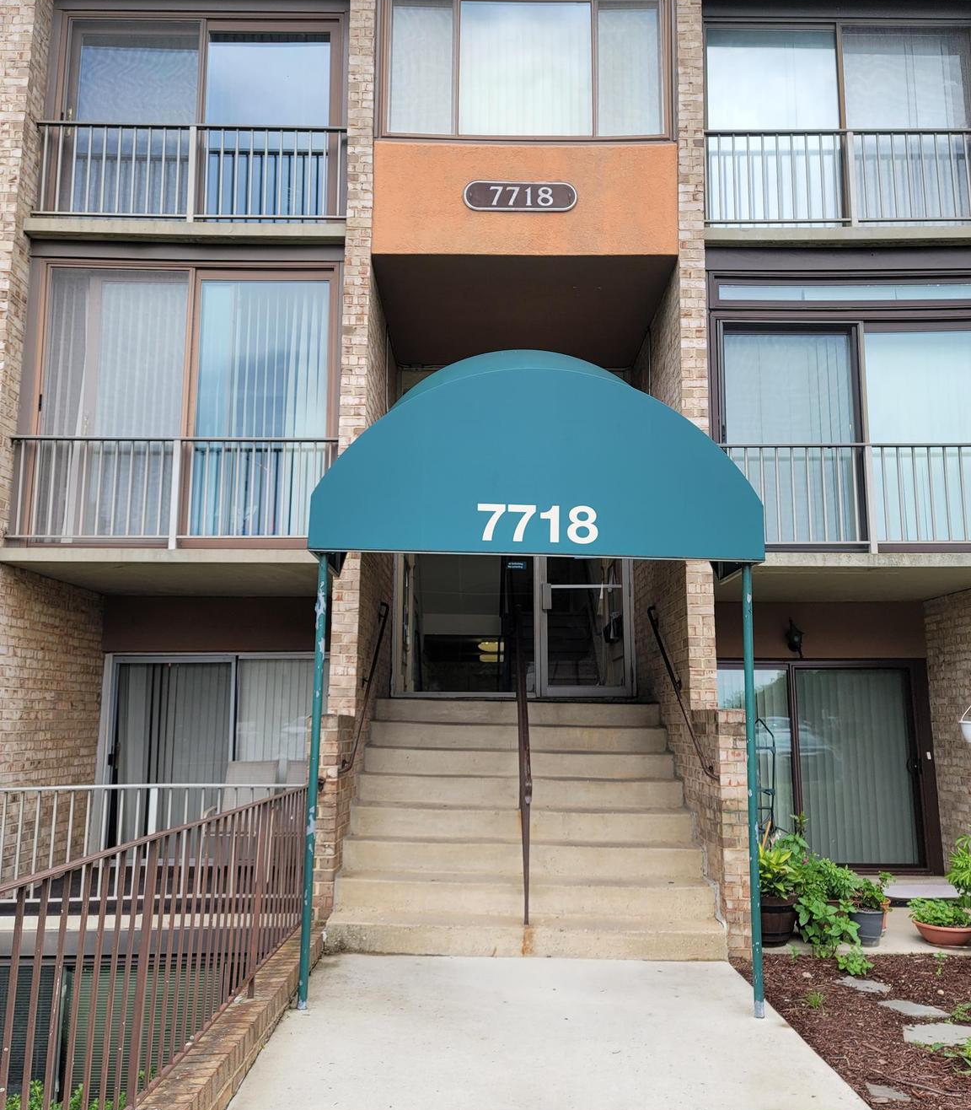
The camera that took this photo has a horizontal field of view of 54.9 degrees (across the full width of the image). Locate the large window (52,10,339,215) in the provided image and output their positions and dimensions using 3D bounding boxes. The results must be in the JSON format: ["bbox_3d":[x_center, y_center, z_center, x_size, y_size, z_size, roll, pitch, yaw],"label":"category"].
[{"bbox_3d":[-2.426,-3.664,7.936,2.413,2.060,0.120,0,-9,0],"label":"large window"}]

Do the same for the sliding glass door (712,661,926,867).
[{"bbox_3d":[3.120,2.048,9.212,2.400,2.005,0.120,0,-9,0],"label":"sliding glass door"}]

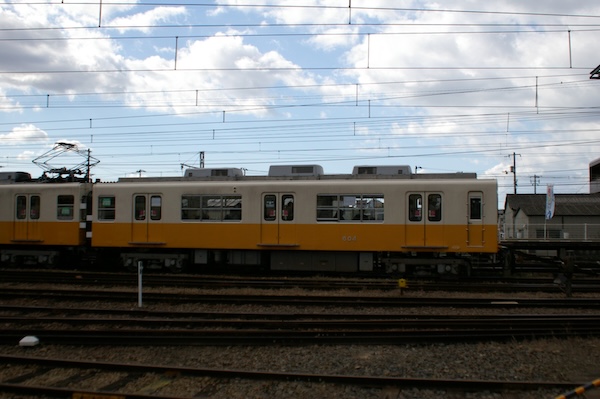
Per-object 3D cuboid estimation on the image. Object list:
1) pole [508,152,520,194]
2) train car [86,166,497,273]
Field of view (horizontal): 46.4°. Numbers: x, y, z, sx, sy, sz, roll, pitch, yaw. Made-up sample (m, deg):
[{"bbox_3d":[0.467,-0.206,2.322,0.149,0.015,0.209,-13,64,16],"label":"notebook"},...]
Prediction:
[{"bbox_3d":[24.100,-0.150,78.000,1.350,10.000,0.500,0,-2,16],"label":"pole"},{"bbox_3d":[-0.433,0.771,26.032,15.100,3.920,2.550,0,-2,16],"label":"train car"}]

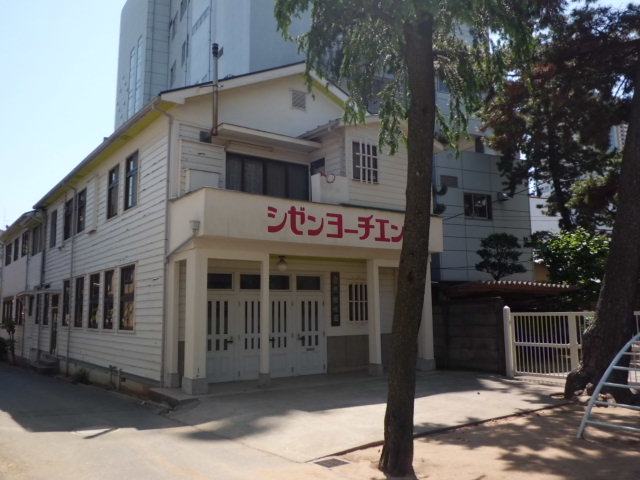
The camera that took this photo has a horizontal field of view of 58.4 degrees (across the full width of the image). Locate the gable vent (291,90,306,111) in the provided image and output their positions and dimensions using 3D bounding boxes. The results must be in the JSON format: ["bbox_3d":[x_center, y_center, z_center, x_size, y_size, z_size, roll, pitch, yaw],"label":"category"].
[{"bbox_3d":[-0.563,-3.788,15.595,0.458,0.470,0.080,5,-9,-35],"label":"gable vent"}]

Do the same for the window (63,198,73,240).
[{"bbox_3d":[-9.716,-0.792,22.181,0.120,1.473,1.215,4,-9,-35],"label":"window"}]

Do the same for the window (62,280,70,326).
[{"bbox_3d":[-9.526,2.389,21.571,0.120,1.679,1.009,4,-9,-35],"label":"window"}]

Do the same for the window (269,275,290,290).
[{"bbox_3d":[-1.009,1.025,13.754,0.640,0.364,0.120,4,-9,-35],"label":"window"}]

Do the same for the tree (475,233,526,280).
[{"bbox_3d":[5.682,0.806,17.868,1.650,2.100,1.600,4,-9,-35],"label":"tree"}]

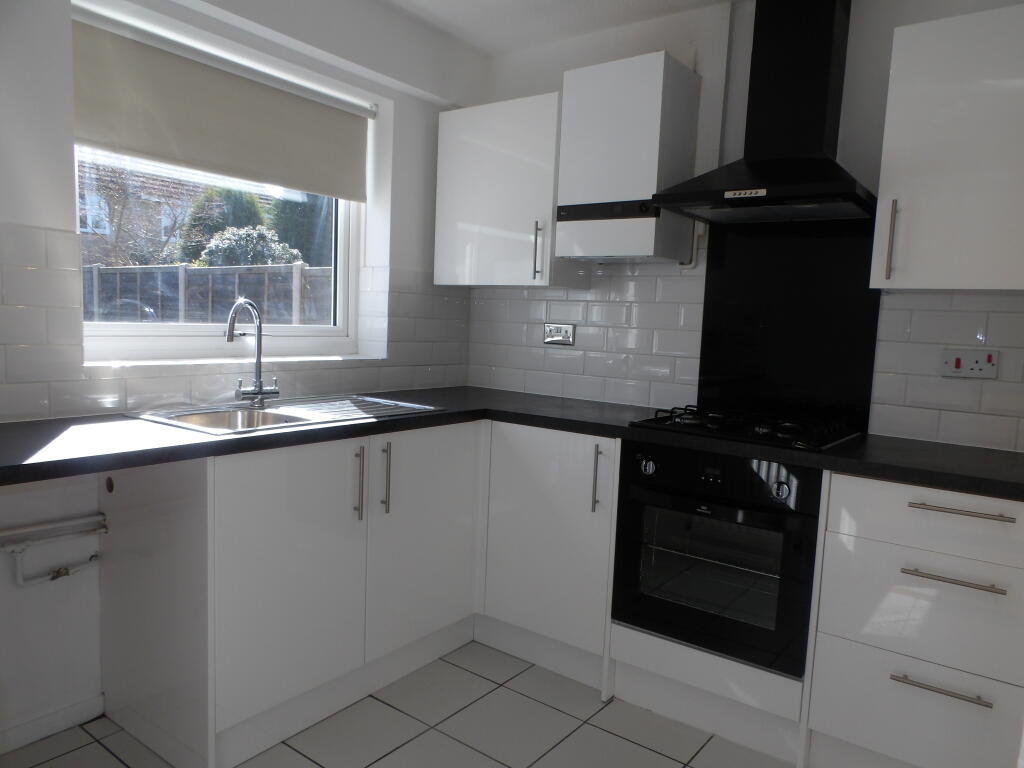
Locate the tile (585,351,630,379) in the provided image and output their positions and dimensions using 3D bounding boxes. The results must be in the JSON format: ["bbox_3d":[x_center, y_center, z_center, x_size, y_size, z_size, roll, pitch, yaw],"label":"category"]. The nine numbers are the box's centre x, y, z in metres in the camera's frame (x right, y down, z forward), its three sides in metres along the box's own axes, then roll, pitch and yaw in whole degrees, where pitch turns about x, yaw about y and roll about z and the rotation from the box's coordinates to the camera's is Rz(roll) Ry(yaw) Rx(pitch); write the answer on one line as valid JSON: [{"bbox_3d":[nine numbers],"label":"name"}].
[{"bbox_3d":[0.388,-0.079,2.908,0.199,0.100,0.010,6,7,36],"label":"tile"}]

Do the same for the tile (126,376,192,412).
[{"bbox_3d":[-1.081,0.030,2.176,0.010,0.101,0.200,6,7,36],"label":"tile"}]

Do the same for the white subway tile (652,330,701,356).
[{"bbox_3d":[0.638,-0.159,2.732,0.200,0.100,0.009,6,6,37],"label":"white subway tile"}]

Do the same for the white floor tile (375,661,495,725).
[{"bbox_3d":[-0.261,1.026,2.377,0.303,0.010,0.333,6,7,36],"label":"white floor tile"}]

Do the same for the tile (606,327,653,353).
[{"bbox_3d":[0.474,-0.177,2.856,0.205,0.100,0.009,6,6,37],"label":"tile"}]

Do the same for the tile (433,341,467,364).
[{"bbox_3d":[-0.291,-0.137,3.219,0.010,0.100,0.216,6,7,36],"label":"tile"}]

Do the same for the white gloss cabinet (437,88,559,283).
[{"bbox_3d":[0.013,-0.762,2.961,0.600,0.715,0.330,6,6,37],"label":"white gloss cabinet"}]

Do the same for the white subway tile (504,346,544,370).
[{"bbox_3d":[0.063,-0.114,3.136,0.200,0.100,0.010,6,7,36],"label":"white subway tile"}]

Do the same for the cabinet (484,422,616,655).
[{"bbox_3d":[0.282,0.494,2.655,0.500,0.720,0.569,6,7,36],"label":"cabinet"}]

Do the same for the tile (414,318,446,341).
[{"bbox_3d":[-0.364,-0.235,3.158,0.009,0.100,0.200,6,6,37],"label":"tile"}]

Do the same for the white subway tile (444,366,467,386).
[{"bbox_3d":[-0.256,-0.040,3.301,0.009,0.100,0.156,6,7,36],"label":"white subway tile"}]

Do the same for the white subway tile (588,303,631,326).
[{"bbox_3d":[0.398,-0.283,2.903,0.200,0.101,0.009,6,7,36],"label":"white subway tile"}]

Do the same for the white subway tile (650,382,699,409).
[{"bbox_3d":[0.625,0.051,2.741,0.196,0.100,0.010,6,7,36],"label":"white subway tile"}]

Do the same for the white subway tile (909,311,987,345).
[{"bbox_3d":[1.353,-0.174,2.199,0.200,0.101,0.009,6,7,36],"label":"white subway tile"}]

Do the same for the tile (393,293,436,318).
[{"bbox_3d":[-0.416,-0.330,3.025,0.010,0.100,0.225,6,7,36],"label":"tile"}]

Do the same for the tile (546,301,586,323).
[{"bbox_3d":[0.235,-0.300,3.006,0.199,0.100,0.010,6,7,36],"label":"tile"}]

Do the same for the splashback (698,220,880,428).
[{"bbox_3d":[0.949,-0.217,2.481,0.594,0.715,0.009,6,6,37],"label":"splashback"}]

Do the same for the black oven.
[{"bbox_3d":[0.722,0.477,2.274,0.597,0.588,0.555,6,6,37],"label":"black oven"}]

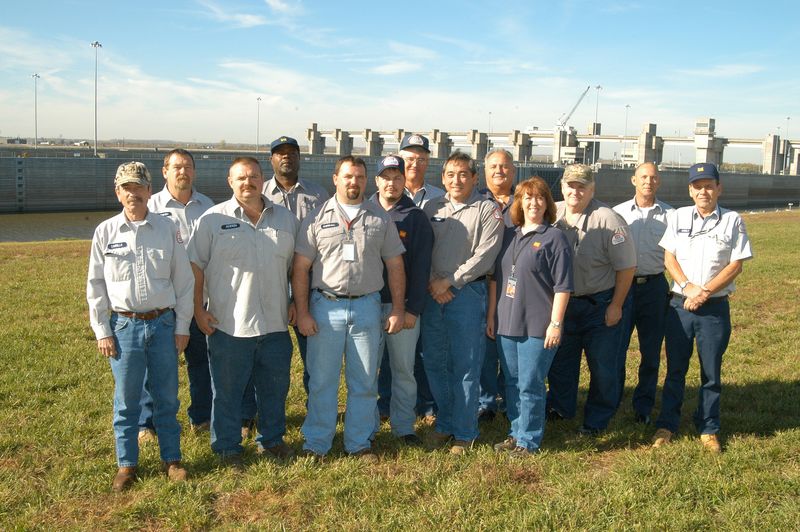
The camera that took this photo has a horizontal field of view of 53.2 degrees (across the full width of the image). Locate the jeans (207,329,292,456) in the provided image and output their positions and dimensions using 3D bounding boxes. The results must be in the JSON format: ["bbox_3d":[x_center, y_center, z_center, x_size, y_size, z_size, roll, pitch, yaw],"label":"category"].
[{"bbox_3d":[-0.870,0.645,4.622,0.480,0.940,0.360,0,8,-16],"label":"jeans"}]

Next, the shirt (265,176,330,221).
[{"bbox_3d":[-0.690,-0.249,4.900,0.550,0.610,0.300,1,8,-8],"label":"shirt"}]

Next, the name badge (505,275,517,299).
[{"bbox_3d":[0.650,0.121,4.701,0.065,0.125,0.012,7,9,30],"label":"name badge"}]

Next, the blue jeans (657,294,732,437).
[{"bbox_3d":[1.857,0.629,5.059,0.440,0.909,0.320,5,9,22],"label":"blue jeans"}]

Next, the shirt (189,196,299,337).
[{"bbox_3d":[-0.899,0.008,4.590,0.600,0.812,0.380,-1,8,-17],"label":"shirt"}]

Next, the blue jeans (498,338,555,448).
[{"bbox_3d":[0.771,0.672,4.910,0.350,0.950,0.320,7,9,30],"label":"blue jeans"}]

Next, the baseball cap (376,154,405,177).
[{"bbox_3d":[-0.057,-0.607,4.832,0.180,0.130,0.260,1,8,-2],"label":"baseball cap"}]

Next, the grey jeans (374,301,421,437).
[{"bbox_3d":[-0.009,0.606,4.996,0.390,0.950,0.300,3,8,6],"label":"grey jeans"}]

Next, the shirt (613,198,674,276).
[{"bbox_3d":[1.621,-0.191,5.300,0.460,0.550,0.280,5,9,24],"label":"shirt"}]

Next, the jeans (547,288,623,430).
[{"bbox_3d":[1.234,0.596,5.220,0.500,0.920,0.400,7,9,32],"label":"jeans"}]

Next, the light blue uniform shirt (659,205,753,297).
[{"bbox_3d":[1.895,-0.094,4.957,0.560,0.573,0.320,5,9,24],"label":"light blue uniform shirt"}]

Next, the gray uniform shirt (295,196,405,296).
[{"bbox_3d":[-0.286,-0.115,4.600,0.620,0.600,0.330,1,8,-3],"label":"gray uniform shirt"}]

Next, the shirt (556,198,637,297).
[{"bbox_3d":[1.267,-0.123,5.233,0.540,0.650,0.340,8,10,38],"label":"shirt"}]

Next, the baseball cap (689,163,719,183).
[{"bbox_3d":[1.853,-0.569,4.865,0.190,0.130,0.270,7,9,32],"label":"baseball cap"}]

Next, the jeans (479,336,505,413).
[{"bbox_3d":[0.709,0.520,5.472,0.380,0.980,0.300,3,8,9],"label":"jeans"}]

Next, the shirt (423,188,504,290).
[{"bbox_3d":[0.351,-0.162,4.760,0.510,0.590,0.360,5,8,20],"label":"shirt"}]

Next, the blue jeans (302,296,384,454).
[{"bbox_3d":[-0.338,0.636,4.695,0.450,0.990,0.340,1,8,-6],"label":"blue jeans"}]

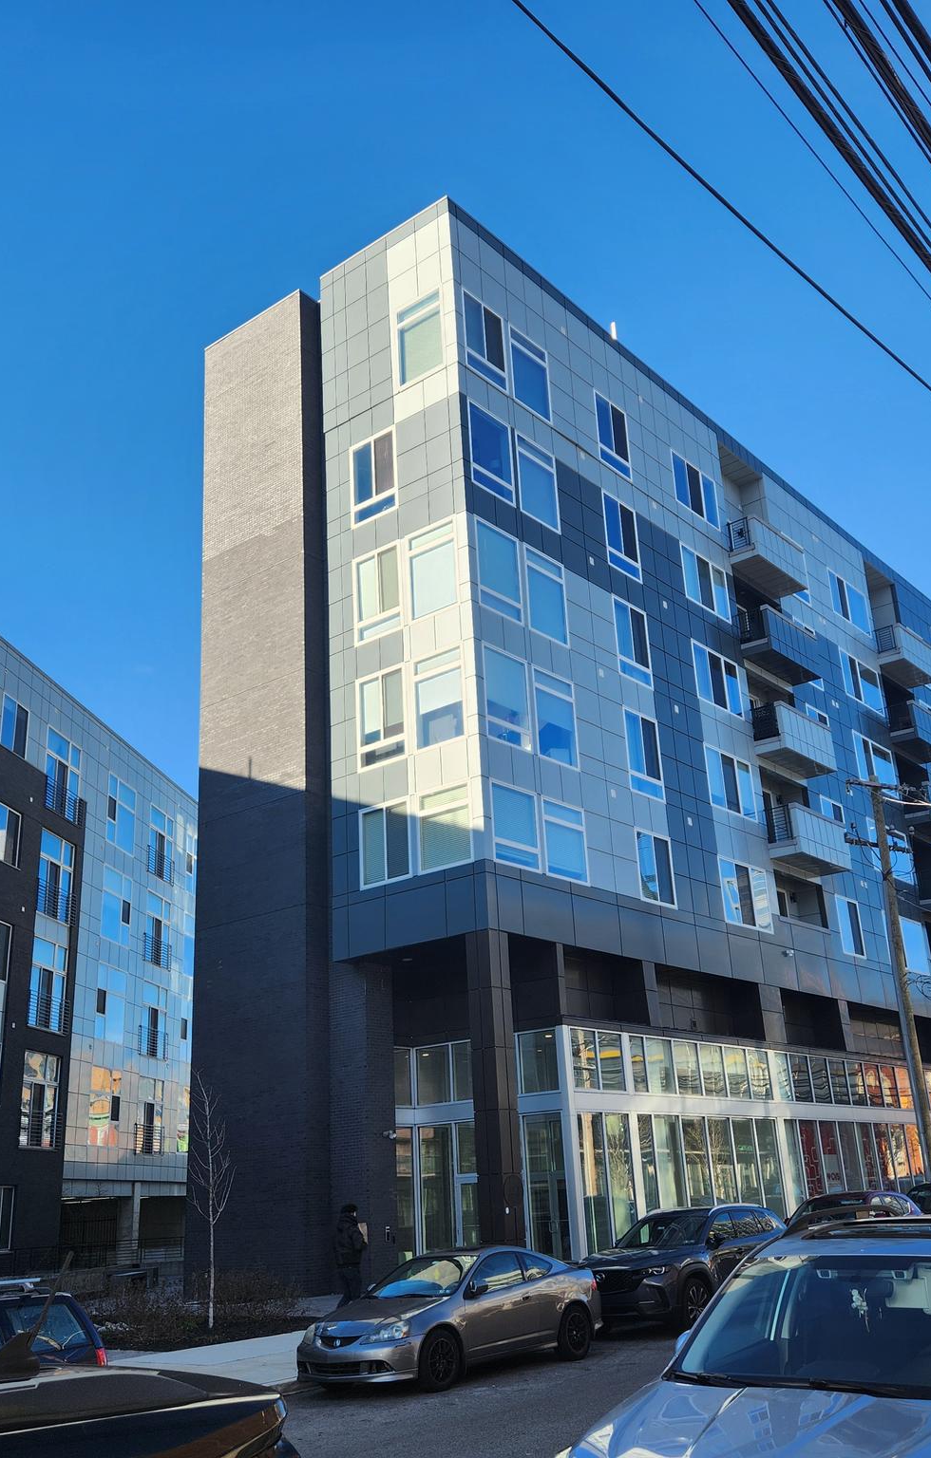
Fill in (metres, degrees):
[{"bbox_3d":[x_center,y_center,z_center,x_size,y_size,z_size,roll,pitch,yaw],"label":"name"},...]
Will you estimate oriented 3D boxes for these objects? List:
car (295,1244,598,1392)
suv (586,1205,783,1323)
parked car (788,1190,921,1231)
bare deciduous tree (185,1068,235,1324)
[{"bbox_3d":[-0.119,6.998,15.570,1.730,1.390,4.370,-18,-25,36],"label":"car"},{"bbox_3d":[3.376,8.085,19.530,1.900,1.620,4.700,-18,-25,36],"label":"suv"},{"bbox_3d":[7.086,9.479,23.861,1.790,1.540,4.500,-18,-25,36],"label":"parked car"},{"bbox_3d":[-4.329,7.929,21.925,1.300,4.100,1.300,-18,-25,36],"label":"bare deciduous tree"}]

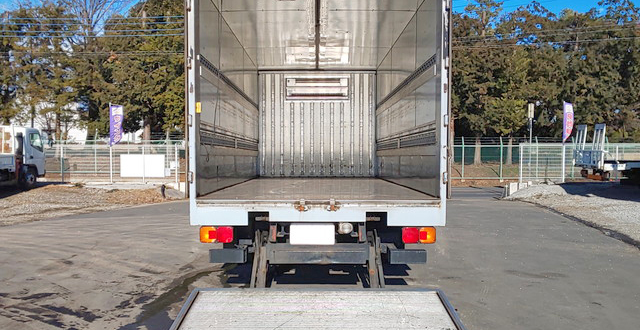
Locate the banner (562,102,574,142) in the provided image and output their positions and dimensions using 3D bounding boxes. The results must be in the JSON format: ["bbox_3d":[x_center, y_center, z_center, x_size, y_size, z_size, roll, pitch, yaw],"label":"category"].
[{"bbox_3d":[11.100,-1.930,16.500,0.520,1.800,0.120,0,2,-12],"label":"banner"}]

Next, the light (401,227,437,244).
[{"bbox_3d":[0.930,0.660,3.455,0.310,0.155,0.080,0,2,-1],"label":"light"}]

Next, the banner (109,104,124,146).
[{"bbox_3d":[-9.000,-1.760,16.400,0.600,1.830,0.100,0,2,-12],"label":"banner"}]

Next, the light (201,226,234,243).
[{"bbox_3d":[-0.960,0.655,3.455,0.310,0.155,0.080,0,2,-1],"label":"light"}]

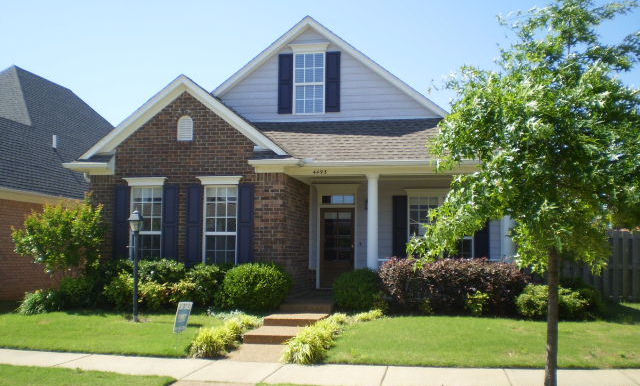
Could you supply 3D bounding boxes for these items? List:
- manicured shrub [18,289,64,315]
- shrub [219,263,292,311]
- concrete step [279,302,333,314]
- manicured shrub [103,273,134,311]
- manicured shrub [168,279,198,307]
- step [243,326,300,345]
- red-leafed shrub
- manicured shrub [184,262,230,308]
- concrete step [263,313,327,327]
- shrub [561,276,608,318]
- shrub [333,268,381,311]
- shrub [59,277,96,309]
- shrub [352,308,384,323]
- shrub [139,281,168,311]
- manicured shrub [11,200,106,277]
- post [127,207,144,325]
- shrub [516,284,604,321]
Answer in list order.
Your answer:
[{"bbox_3d":[-5.797,2.258,13.878,0.850,0.500,0.800,0,-5,9],"label":"manicured shrub"},{"bbox_3d":[-1.296,1.875,13.302,1.480,0.927,1.350,0,-5,10],"label":"shrub"},{"bbox_3d":[-0.246,2.590,14.963,1.150,0.175,0.950,0,-5,9],"label":"concrete step"},{"bbox_3d":[-4.110,2.010,13.575,0.643,0.732,0.650,0,-5,10],"label":"manicured shrub"},{"bbox_3d":[-2.809,2.083,13.707,0.600,0.620,0.580,0,-5,9],"label":"manicured shrub"},{"bbox_3d":[-0.710,2.710,12.668,1.130,0.155,1.500,0,-5,9],"label":"step"},{"bbox_3d":[2.593,1.800,12.785,2.937,1.117,1.100,0,-5,10],"label":"red-leafed shrub"},{"bbox_3d":[-2.347,1.926,13.822,0.900,0.920,0.850,0,-5,9],"label":"manicured shrub"},{"bbox_3d":[-0.489,2.683,13.977,1.160,0.145,1.050,0,-5,9],"label":"concrete step"},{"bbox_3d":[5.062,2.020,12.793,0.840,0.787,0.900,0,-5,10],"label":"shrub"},{"bbox_3d":[0.766,1.990,13.672,1.000,0.900,0.950,0,-5,9],"label":"shrub"},{"bbox_3d":[-5.120,2.077,14.050,0.764,0.666,0.750,0,-5,10],"label":"shrub"},{"bbox_3d":[0.865,2.151,11.881,0.572,0.240,0.500,0,-5,10],"label":"shrub"},{"bbox_3d":[-3.428,2.127,13.697,0.600,0.620,0.580,0,-5,9],"label":"shrub"},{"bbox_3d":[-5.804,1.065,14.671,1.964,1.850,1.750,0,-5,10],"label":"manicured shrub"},{"bbox_3d":[-3.549,1.401,12.866,0.280,2.170,0.280,0,-5,9],"label":"post"},{"bbox_3d":[4.467,2.029,12.386,1.565,0.684,1.050,0,-5,10],"label":"shrub"}]

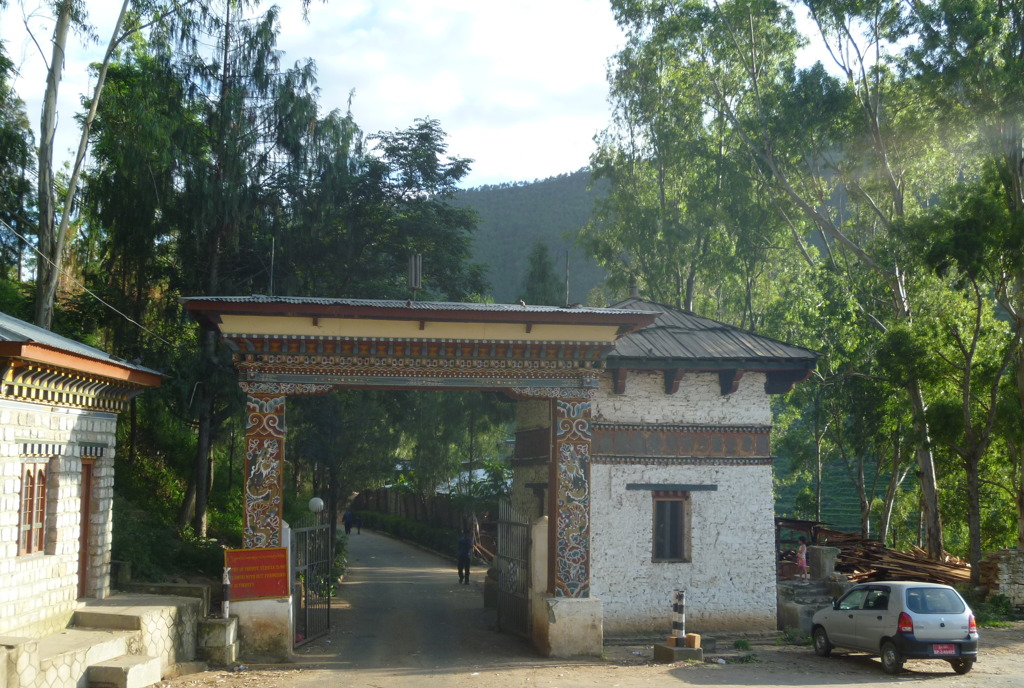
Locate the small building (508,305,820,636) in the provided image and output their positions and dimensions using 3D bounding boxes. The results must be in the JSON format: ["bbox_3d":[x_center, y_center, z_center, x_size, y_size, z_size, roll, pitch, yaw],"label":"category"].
[{"bbox_3d":[2.871,2.627,24.263,6.000,7.500,6.200,2,-7,-11],"label":"small building"}]

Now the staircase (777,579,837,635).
[{"bbox_3d":[6.298,5.686,22.297,1.500,1.300,1.500,2,-7,-11],"label":"staircase"}]

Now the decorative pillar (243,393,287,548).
[{"bbox_3d":[-4.778,2.922,20.128,0.680,3.880,0.680,1,-7,-7],"label":"decorative pillar"}]

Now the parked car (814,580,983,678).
[{"bbox_3d":[6.860,5.108,19.000,1.480,1.460,3.500,2,-9,-12],"label":"parked car"}]

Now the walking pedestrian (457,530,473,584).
[{"bbox_3d":[-1.470,6.680,32.386,0.500,1.680,0.360,1,-7,-6],"label":"walking pedestrian"}]

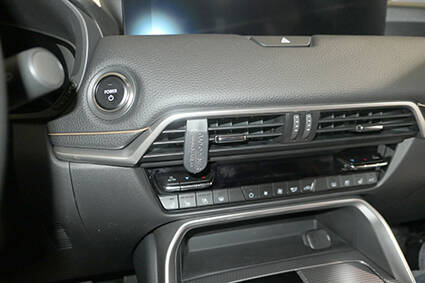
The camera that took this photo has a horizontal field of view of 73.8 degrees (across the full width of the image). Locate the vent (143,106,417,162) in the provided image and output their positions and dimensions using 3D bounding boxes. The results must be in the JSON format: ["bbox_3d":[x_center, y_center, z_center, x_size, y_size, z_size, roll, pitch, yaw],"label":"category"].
[{"bbox_3d":[0.084,-0.014,0.332,0.330,0.048,0.045,-5,13,-14],"label":"vent"}]

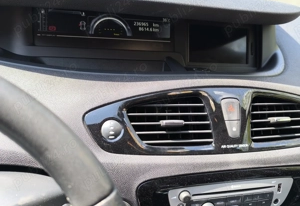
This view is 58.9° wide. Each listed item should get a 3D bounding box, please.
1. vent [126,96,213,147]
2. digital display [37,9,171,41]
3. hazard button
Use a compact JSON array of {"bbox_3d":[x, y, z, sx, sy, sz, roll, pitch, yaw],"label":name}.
[{"bbox_3d":[0.027,0.026,0.385,0.126,0.071,0.025,0,2,-14],"label":"vent"},{"bbox_3d":[-0.080,-0.145,0.504,0.248,0.048,0.015,0,12,-14],"label":"digital display"},{"bbox_3d":[0.121,0.010,0.404,0.028,0.034,0.012,0,0,-14],"label":"hazard button"}]

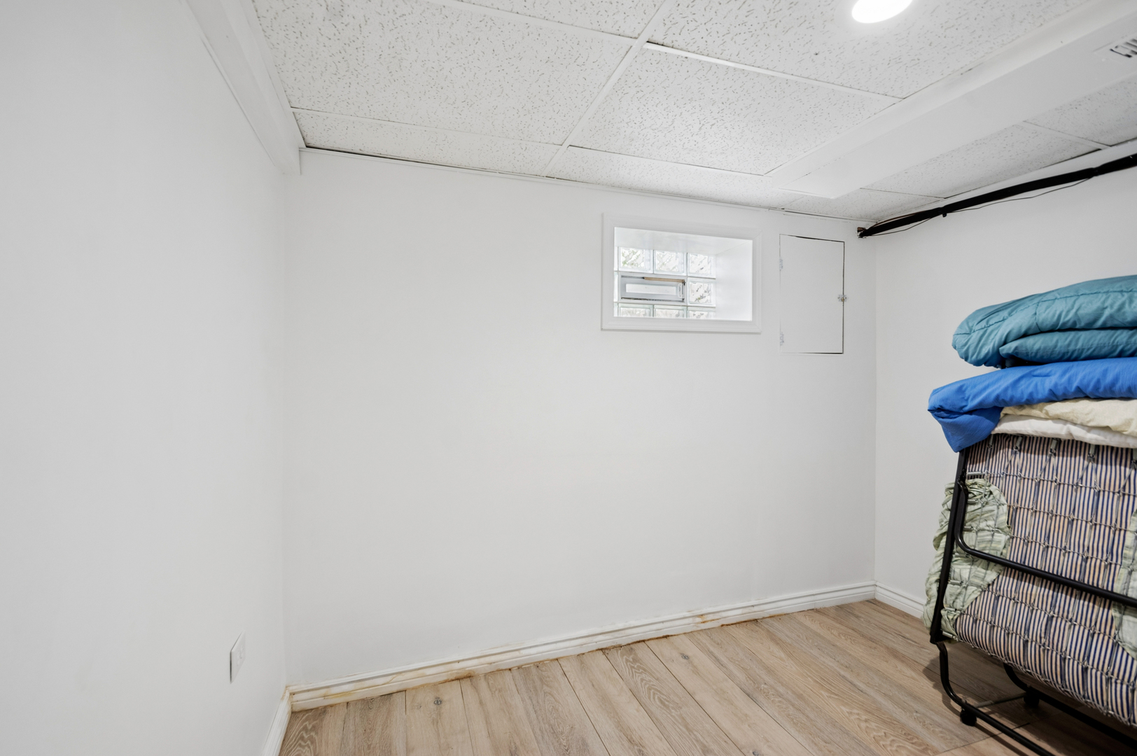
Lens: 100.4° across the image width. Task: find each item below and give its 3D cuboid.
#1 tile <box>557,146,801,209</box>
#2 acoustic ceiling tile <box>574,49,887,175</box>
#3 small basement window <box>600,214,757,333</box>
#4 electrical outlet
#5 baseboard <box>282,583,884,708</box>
[{"bbox_3d":[0.556,-0.893,2.137,1.254,0.018,0.310,0,1,-18],"label":"tile"},{"bbox_3d":[0.517,-0.886,1.650,0.892,0.018,0.595,0,1,-18],"label":"acoustic ceiling tile"},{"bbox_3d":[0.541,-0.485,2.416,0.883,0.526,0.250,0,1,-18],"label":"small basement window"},{"bbox_3d":[-0.924,0.778,1.325,0.009,0.088,0.113,0,1,-18],"label":"electrical outlet"},{"bbox_3d":[0.341,1.219,2.258,2.979,0.096,0.018,0,1,-18],"label":"baseboard"}]

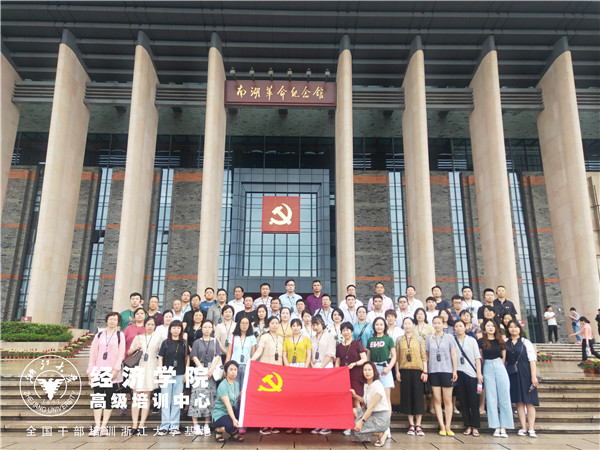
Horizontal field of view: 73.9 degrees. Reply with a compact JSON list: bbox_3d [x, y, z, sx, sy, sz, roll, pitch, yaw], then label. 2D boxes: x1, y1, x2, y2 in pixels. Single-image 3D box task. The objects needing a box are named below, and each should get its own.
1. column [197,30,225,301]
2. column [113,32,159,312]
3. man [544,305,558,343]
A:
[{"bbox_3d":[-4.780,-2.347,22.275,0.700,16.973,2.300,0,-12,-1],"label":"column"},{"bbox_3d":[-8.921,-2.341,22.230,0.700,16.937,2.300,0,-12,-1],"label":"column"},{"bbox_3d":[11.728,4.612,18.594,0.520,1.720,0.360,3,-15,-9],"label":"man"}]

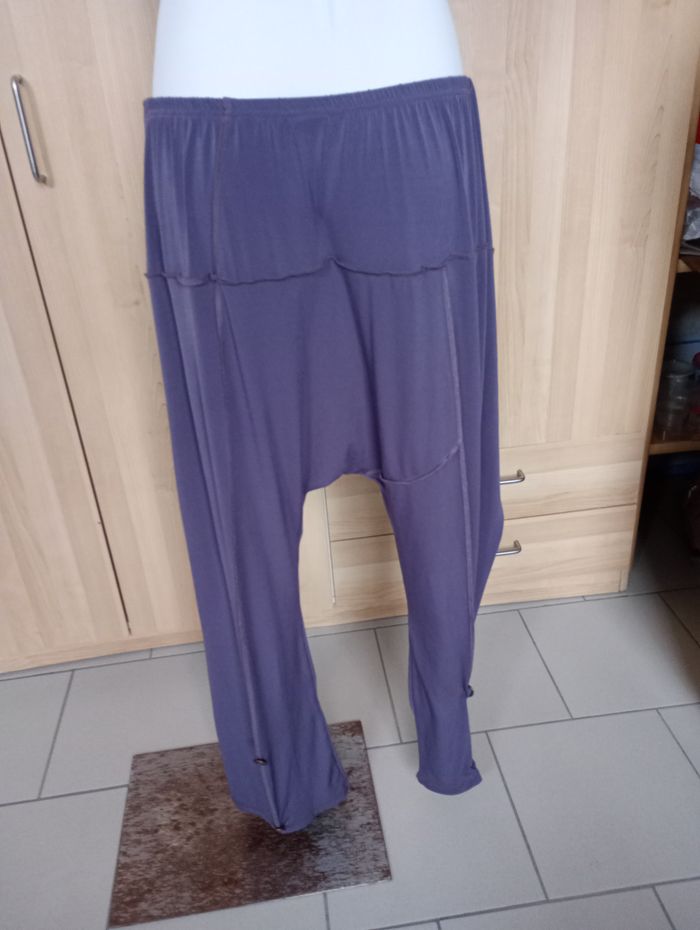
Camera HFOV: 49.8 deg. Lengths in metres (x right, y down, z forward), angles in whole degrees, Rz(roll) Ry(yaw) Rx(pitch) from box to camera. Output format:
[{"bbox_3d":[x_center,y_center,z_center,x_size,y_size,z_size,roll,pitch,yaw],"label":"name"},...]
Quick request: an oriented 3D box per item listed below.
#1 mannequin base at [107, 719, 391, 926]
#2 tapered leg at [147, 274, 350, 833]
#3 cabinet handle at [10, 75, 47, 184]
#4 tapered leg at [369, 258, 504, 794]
[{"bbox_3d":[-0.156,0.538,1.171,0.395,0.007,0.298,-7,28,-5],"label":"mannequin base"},{"bbox_3d":[-0.110,0.165,0.959,0.180,0.820,0.185,-10,28,-11],"label":"tapered leg"},{"bbox_3d":[-0.449,-0.470,1.057,0.011,0.138,0.033,-7,28,-5],"label":"cabinet handle"},{"bbox_3d":[0.116,0.133,0.981,0.160,0.810,0.175,-10,28,-11],"label":"tapered leg"}]

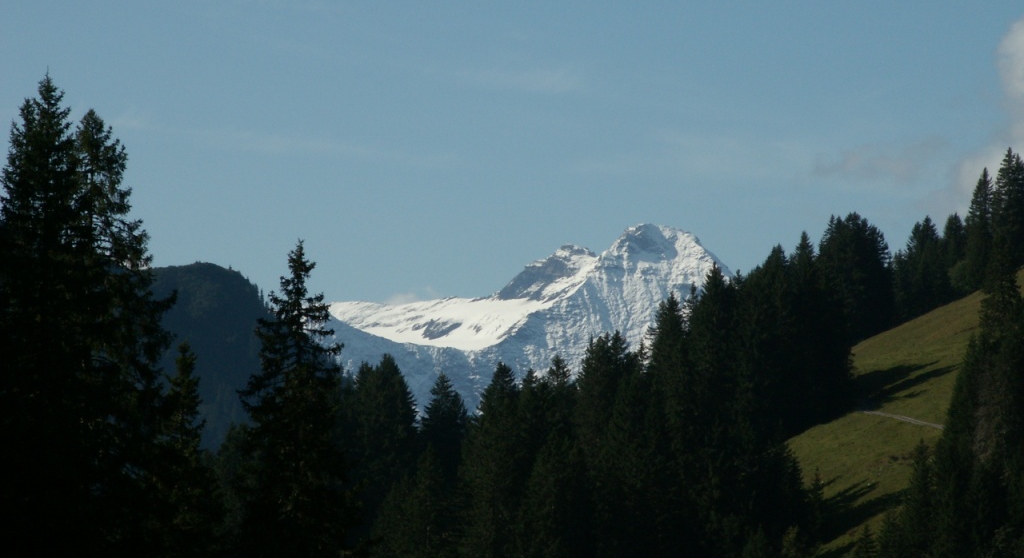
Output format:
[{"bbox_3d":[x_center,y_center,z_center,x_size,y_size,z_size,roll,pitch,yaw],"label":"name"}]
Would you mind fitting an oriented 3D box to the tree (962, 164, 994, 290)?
[{"bbox_3d":[79.018,-8.367,800.000,6.200,21.000,6.200,0,-5,0],"label":"tree"}]

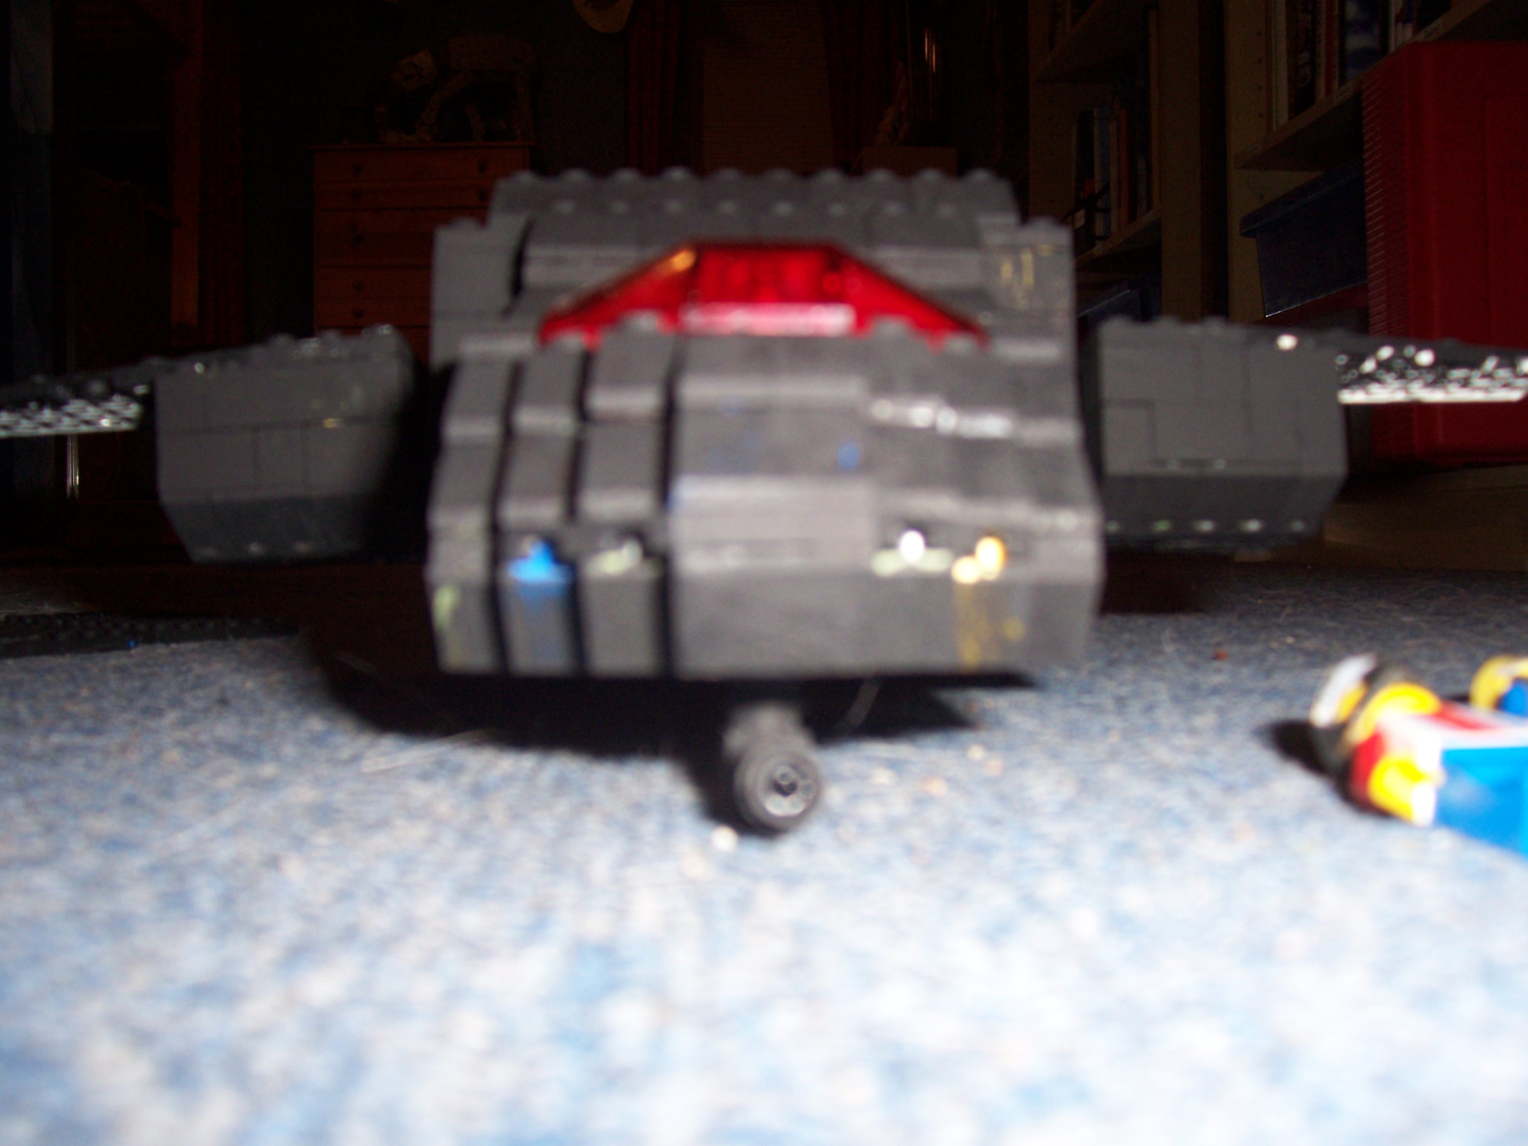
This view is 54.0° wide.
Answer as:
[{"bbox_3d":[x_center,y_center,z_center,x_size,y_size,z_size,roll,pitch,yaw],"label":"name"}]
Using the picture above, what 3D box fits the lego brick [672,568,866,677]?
[{"bbox_3d":[0.000,0.003,0.125,0.016,0.011,0.016,0,-3,-1],"label":"lego brick"}]

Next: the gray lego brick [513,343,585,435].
[{"bbox_3d":[-0.020,-0.018,0.150,0.008,0.011,0.016,0,-3,-1],"label":"gray lego brick"}]

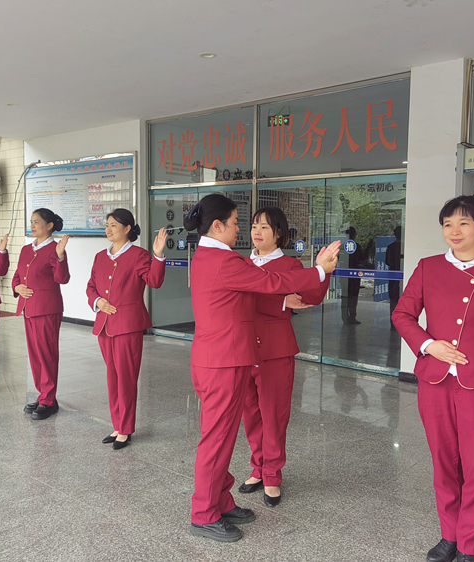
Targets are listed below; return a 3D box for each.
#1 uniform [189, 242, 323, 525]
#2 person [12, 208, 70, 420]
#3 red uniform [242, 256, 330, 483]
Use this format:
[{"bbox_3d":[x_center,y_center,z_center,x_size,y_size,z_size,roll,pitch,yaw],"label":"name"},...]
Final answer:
[{"bbox_3d":[0.076,0.490,2.779,0.660,1.330,0.460,1,4,12],"label":"uniform"},{"bbox_3d":[-1.551,0.253,4.585,0.600,1.630,0.380,3,5,37],"label":"person"},{"bbox_3d":[0.190,0.493,3.118,0.580,1.280,0.380,3,4,28],"label":"red uniform"}]

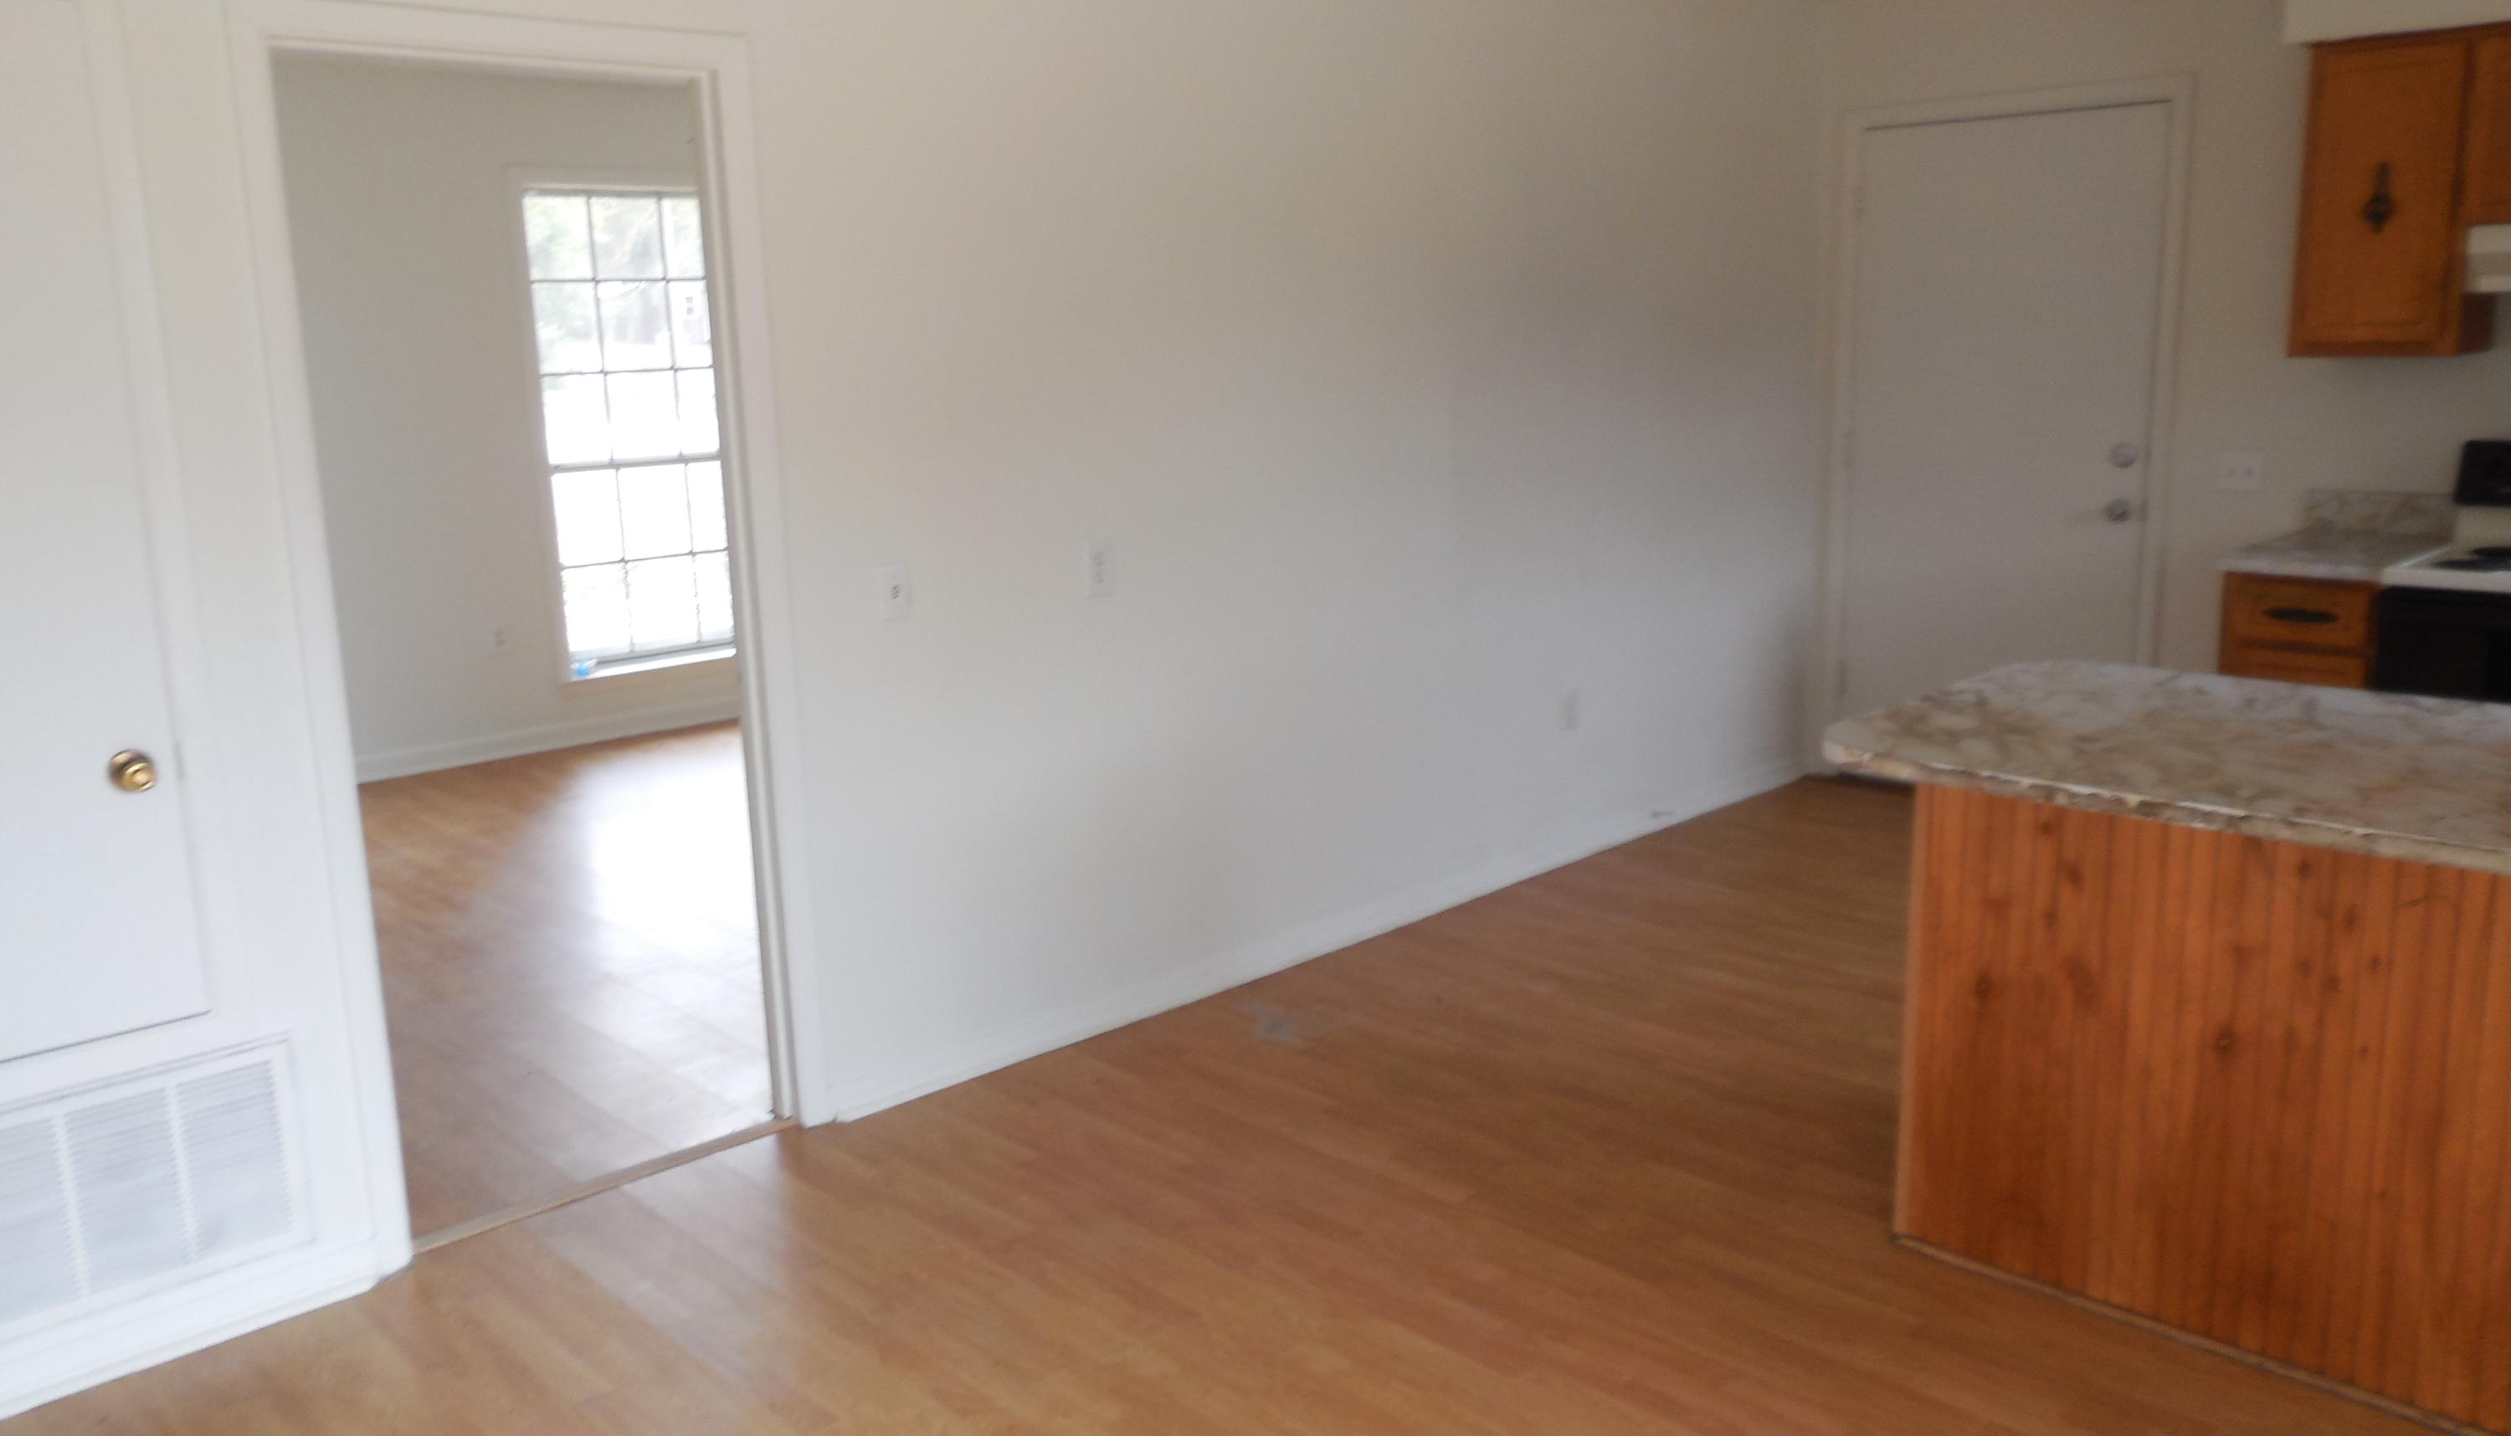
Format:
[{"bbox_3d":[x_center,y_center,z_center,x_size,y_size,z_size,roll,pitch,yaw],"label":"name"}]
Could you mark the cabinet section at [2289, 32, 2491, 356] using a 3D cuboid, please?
[{"bbox_3d":[2.784,-1.258,4.400,0.314,0.740,0.367,-13,16,-41],"label":"cabinet section"}]

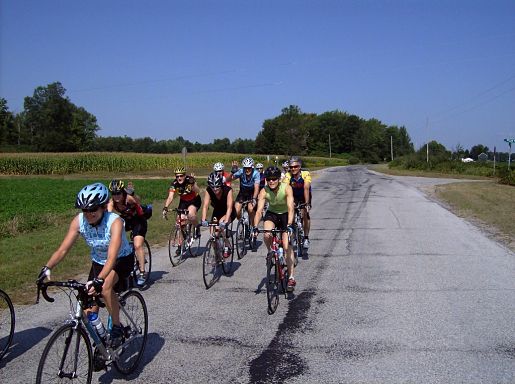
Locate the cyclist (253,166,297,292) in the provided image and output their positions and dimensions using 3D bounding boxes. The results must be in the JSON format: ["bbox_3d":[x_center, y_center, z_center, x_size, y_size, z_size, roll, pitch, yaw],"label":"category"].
[{"bbox_3d":[0.264,0.474,6.499,0.530,1.570,0.930,1,3,13],"label":"cyclist"}]

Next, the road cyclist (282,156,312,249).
[{"bbox_3d":[0.752,0.207,9.211,0.540,1.610,0.920,1,3,12],"label":"road cyclist"}]

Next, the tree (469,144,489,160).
[{"bbox_3d":[128.345,-20.849,309.248,11.500,10.500,10.350,0,3,0],"label":"tree"}]

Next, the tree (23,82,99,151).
[{"bbox_3d":[-47.784,-16.574,129.268,18.000,20.500,16.200,0,3,0],"label":"tree"}]

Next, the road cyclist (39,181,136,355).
[{"bbox_3d":[-1.128,0.619,3.904,0.520,1.405,0.950,1,3,11],"label":"road cyclist"}]

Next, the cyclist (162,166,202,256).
[{"bbox_3d":[-1.218,0.341,9.126,0.640,1.560,0.880,1,3,11],"label":"cyclist"}]

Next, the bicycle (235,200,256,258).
[{"bbox_3d":[-0.173,0.667,9.852,0.440,0.980,1.660,1,3,13],"label":"bicycle"}]

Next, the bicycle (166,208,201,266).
[{"bbox_3d":[-1.221,0.701,9.147,0.440,0.980,1.660,1,3,11],"label":"bicycle"}]

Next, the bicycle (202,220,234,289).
[{"bbox_3d":[-0.531,0.794,7.664,0.440,0.980,1.660,1,3,12],"label":"bicycle"}]

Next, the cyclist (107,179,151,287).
[{"bbox_3d":[-1.510,0.517,6.627,0.500,1.400,0.930,1,3,9],"label":"cyclist"}]

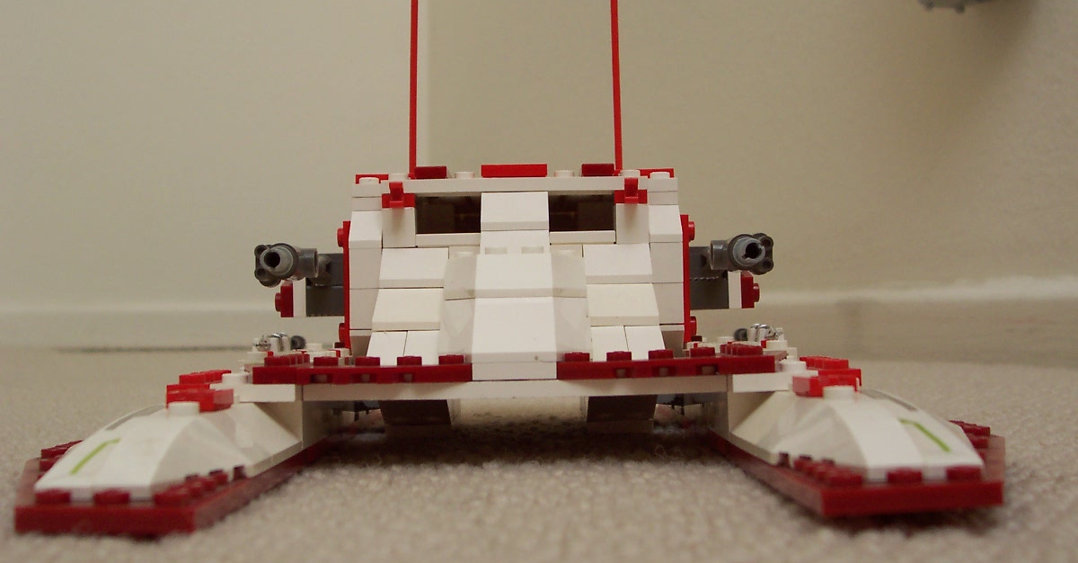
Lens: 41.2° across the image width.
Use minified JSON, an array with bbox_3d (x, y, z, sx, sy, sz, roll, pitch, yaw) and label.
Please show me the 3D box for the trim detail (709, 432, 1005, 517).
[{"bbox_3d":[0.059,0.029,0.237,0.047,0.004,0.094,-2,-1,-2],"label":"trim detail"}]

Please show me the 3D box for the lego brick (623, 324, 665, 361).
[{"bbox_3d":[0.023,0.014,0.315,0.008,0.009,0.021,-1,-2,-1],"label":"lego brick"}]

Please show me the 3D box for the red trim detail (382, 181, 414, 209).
[{"bbox_3d":[-0.034,-0.021,0.346,0.008,0.006,0.012,-1,-1,0],"label":"red trim detail"}]

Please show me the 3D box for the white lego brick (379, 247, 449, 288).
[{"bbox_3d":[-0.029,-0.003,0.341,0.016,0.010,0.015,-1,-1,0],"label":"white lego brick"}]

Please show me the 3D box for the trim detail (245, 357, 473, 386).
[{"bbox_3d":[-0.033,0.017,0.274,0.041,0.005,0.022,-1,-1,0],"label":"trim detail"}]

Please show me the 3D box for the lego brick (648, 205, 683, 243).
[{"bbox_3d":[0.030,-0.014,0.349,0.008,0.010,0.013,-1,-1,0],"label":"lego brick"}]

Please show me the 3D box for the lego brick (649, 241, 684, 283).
[{"bbox_3d":[0.031,-0.004,0.350,0.008,0.010,0.011,-1,-1,0],"label":"lego brick"}]

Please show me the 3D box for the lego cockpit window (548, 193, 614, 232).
[{"bbox_3d":[0.010,-0.017,0.354,0.016,0.010,0.006,-1,-1,0],"label":"lego cockpit window"}]

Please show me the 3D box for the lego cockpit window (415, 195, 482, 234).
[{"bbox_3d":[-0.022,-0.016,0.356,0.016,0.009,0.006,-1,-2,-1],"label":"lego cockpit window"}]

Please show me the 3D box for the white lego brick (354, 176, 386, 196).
[{"bbox_3d":[-0.042,-0.023,0.355,0.008,0.005,0.008,-1,-1,0],"label":"white lego brick"}]

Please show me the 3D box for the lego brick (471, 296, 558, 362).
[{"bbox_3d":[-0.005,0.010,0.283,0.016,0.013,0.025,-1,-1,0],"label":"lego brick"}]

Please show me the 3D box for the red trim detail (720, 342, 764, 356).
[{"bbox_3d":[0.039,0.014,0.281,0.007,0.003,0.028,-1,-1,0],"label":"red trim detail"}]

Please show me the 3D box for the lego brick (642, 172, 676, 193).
[{"bbox_3d":[0.030,-0.024,0.355,0.008,0.004,0.008,-1,-1,0],"label":"lego brick"}]

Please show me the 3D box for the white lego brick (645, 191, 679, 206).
[{"bbox_3d":[0.030,-0.020,0.357,0.008,0.003,0.009,-1,-1,0],"label":"white lego brick"}]

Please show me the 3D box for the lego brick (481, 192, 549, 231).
[{"bbox_3d":[-0.006,-0.016,0.346,0.016,0.010,0.016,-1,-2,-1],"label":"lego brick"}]

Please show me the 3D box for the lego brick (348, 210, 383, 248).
[{"bbox_3d":[-0.042,-0.013,0.351,0.008,0.010,0.016,-1,-1,0],"label":"lego brick"}]

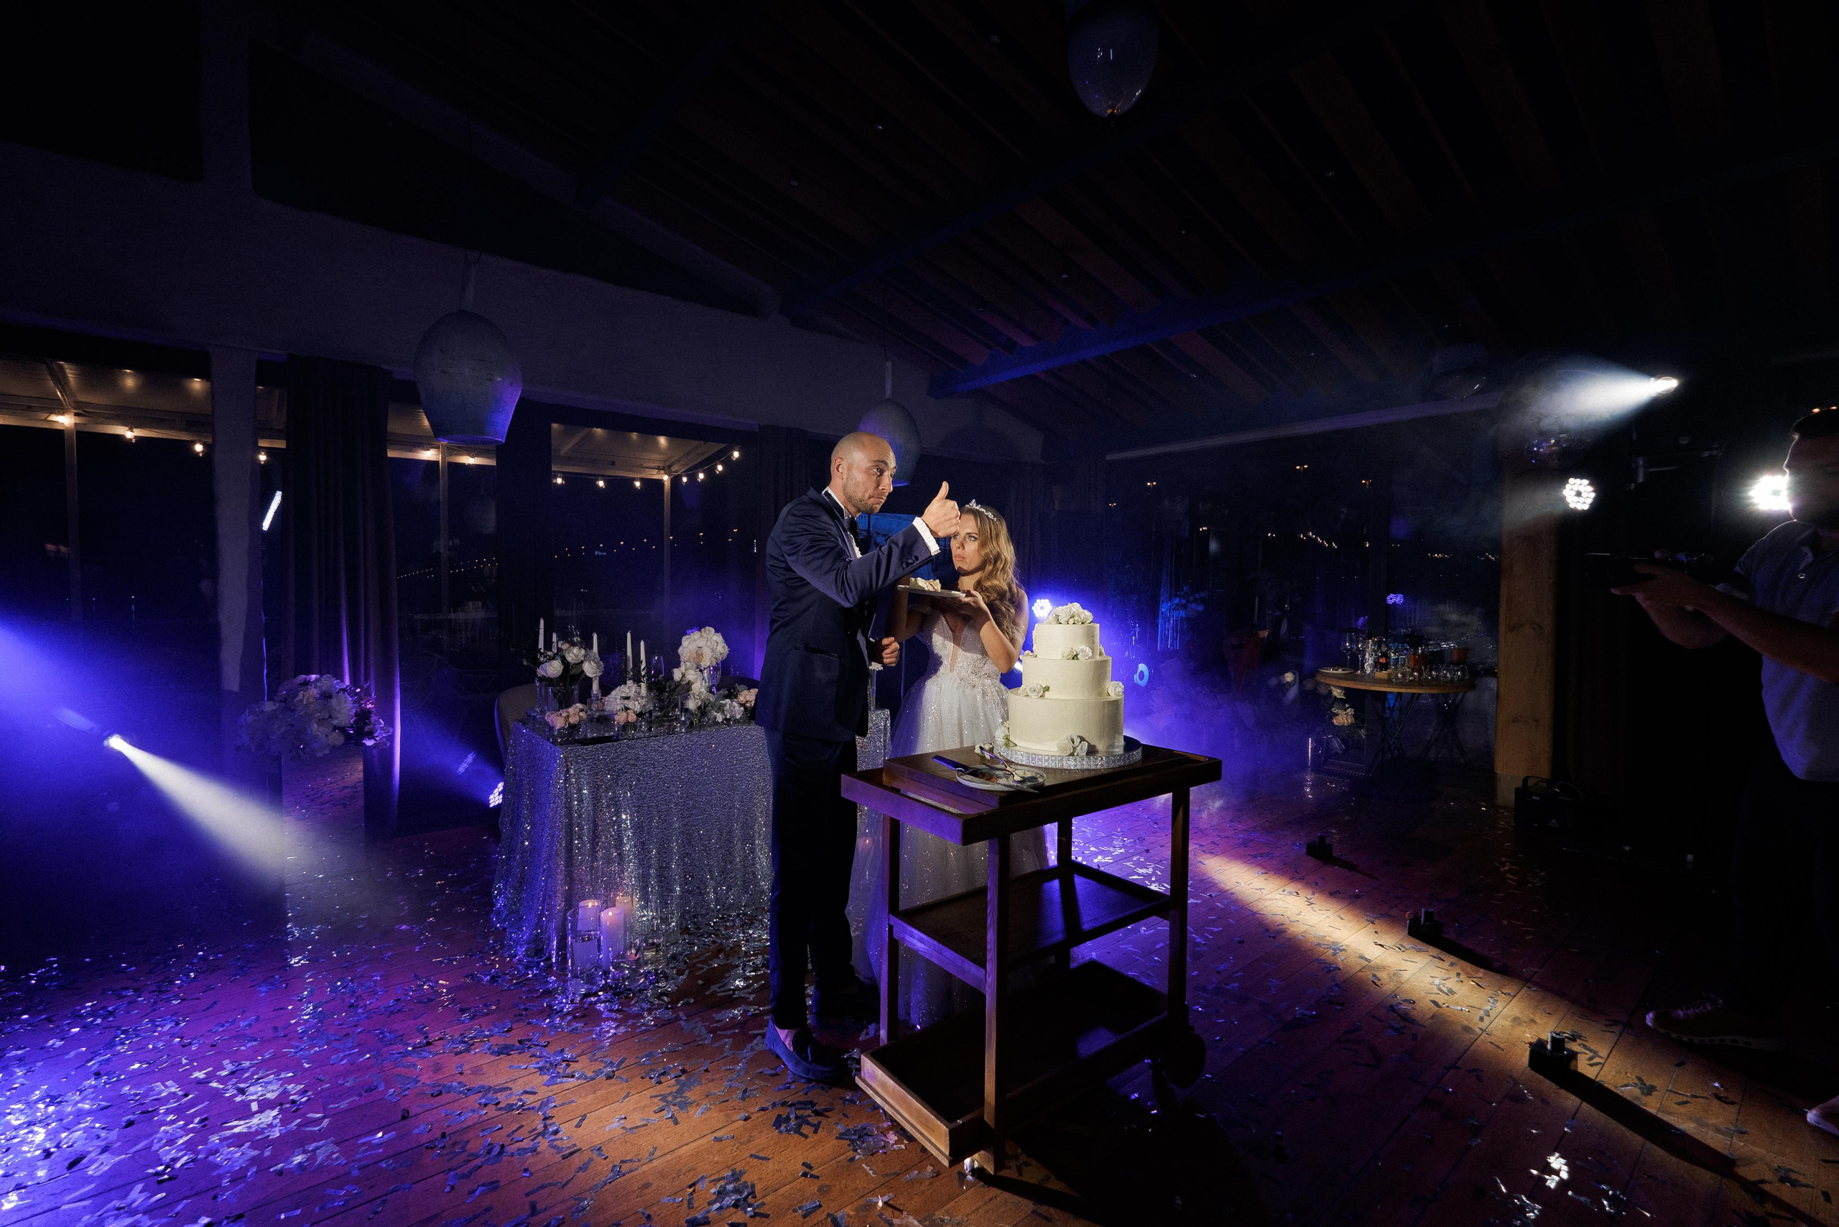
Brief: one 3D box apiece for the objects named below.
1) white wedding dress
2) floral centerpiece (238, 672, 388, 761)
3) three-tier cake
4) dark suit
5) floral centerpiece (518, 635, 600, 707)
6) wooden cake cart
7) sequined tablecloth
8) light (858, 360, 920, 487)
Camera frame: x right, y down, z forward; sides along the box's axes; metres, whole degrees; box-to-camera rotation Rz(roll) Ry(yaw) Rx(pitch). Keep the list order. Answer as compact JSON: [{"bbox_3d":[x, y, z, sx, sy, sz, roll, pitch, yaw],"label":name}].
[{"bbox_3d":[0.103,0.608,2.581,0.700,1.270,0.700,1,1,22],"label":"white wedding dress"},{"bbox_3d":[-2.254,0.383,2.857,0.480,0.310,0.430,0,1,-37],"label":"floral centerpiece"},{"bbox_3d":[0.418,0.173,2.203,0.340,0.415,0.340,1,1,0],"label":"three-tier cake"},{"bbox_3d":[-0.195,0.426,2.208,0.500,1.550,0.510,1,1,14],"label":"dark suit"},{"bbox_3d":[-1.483,0.281,3.175,0.310,0.350,0.290,0,1,-37],"label":"floral centerpiece"},{"bbox_3d":[0.331,0.828,2.113,0.985,0.850,0.485,0,1,-37],"label":"wooden cake cart"},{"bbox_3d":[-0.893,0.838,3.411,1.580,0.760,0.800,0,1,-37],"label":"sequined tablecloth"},{"bbox_3d":[-0.182,-1.210,4.880,0.400,0.800,0.400,1,1,0],"label":"light"}]

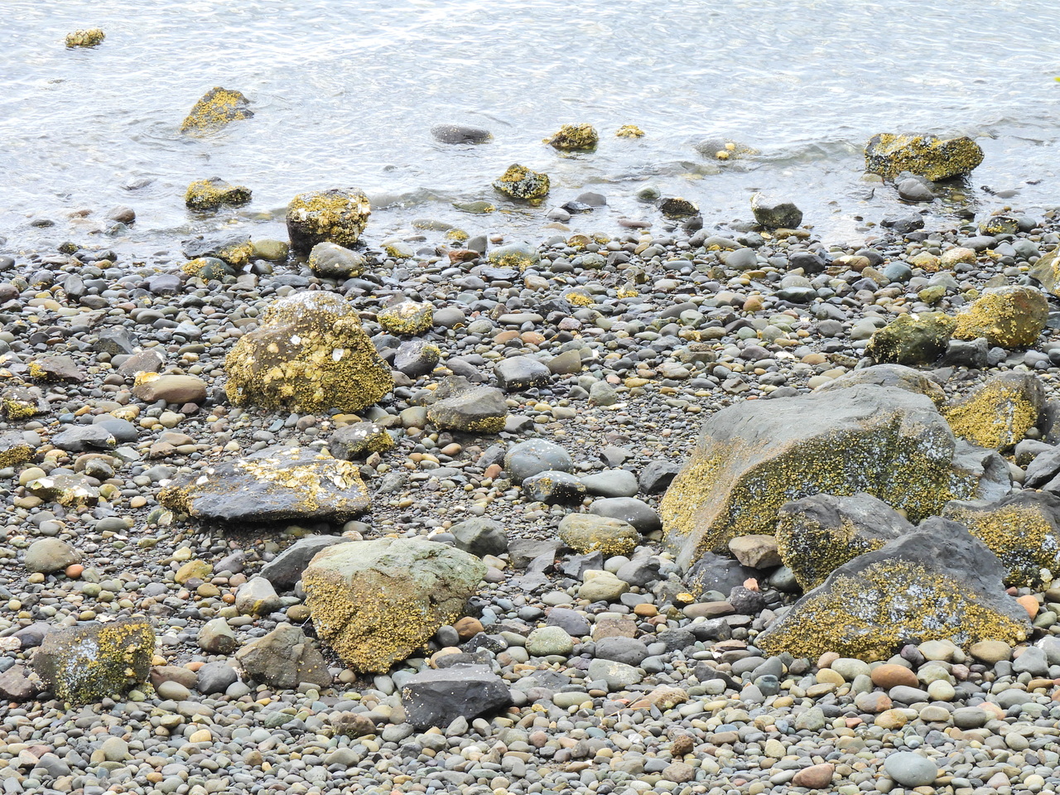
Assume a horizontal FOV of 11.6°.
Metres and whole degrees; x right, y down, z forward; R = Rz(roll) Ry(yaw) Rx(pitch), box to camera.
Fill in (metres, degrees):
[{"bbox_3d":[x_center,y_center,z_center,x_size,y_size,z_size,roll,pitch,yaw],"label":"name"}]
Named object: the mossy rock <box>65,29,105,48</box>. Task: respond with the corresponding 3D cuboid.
[{"bbox_3d":[-2.042,-1.641,23.883,0.182,0.091,0.137,0,18,0],"label":"mossy rock"}]

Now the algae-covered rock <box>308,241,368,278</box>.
[{"bbox_3d":[-0.742,-0.526,19.975,0.229,0.118,0.172,0,15,0],"label":"algae-covered rock"}]

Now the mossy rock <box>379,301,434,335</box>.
[{"bbox_3d":[-0.460,-0.295,19.209,0.202,0.112,0.161,0,18,0],"label":"mossy rock"}]

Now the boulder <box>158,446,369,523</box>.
[{"bbox_3d":[-0.849,0.278,16.541,0.668,0.191,0.401,0,15,0],"label":"boulder"}]

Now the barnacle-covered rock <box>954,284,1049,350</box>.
[{"bbox_3d":[1.722,-0.295,19.043,0.351,0.203,0.281,0,18,0],"label":"barnacle-covered rock"}]

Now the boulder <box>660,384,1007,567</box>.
[{"bbox_3d":[0.968,0.250,16.600,1.100,0.500,0.750,-7,19,-21],"label":"boulder"}]

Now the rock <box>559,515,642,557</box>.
[{"bbox_3d":[0.216,0.432,16.294,0.254,0.113,0.191,0,18,0],"label":"rock"}]

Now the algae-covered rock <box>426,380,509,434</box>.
[{"bbox_3d":[-0.214,0.032,17.577,0.274,0.162,0.192,0,15,0],"label":"algae-covered rock"}]

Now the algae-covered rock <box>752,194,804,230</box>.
[{"bbox_3d":[0.987,-0.741,20.858,0.206,0.130,0.154,0,15,0],"label":"algae-covered rock"}]

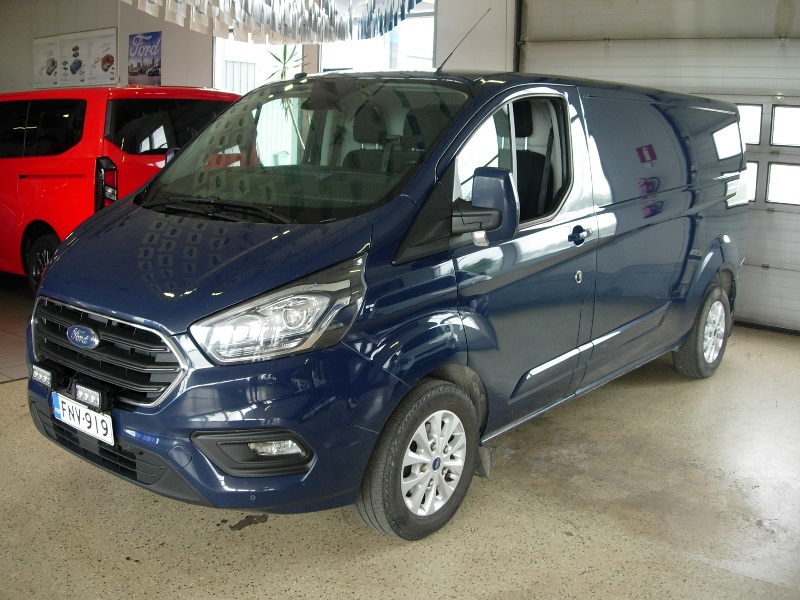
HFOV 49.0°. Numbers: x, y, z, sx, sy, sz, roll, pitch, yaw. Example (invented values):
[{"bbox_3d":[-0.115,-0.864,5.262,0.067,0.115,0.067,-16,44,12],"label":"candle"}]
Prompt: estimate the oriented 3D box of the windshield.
[{"bbox_3d":[-0.524,-0.702,4.128,1.550,0.150,1.050,10,53,38],"label":"windshield"}]

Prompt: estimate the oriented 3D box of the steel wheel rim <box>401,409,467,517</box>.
[{"bbox_3d":[0.089,0.683,3.798,0.170,0.445,0.445,10,15,38],"label":"steel wheel rim"}]

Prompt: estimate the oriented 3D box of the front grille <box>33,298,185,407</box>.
[{"bbox_3d":[-1.209,0.190,3.476,1.070,0.340,0.140,10,15,38],"label":"front grille"}]

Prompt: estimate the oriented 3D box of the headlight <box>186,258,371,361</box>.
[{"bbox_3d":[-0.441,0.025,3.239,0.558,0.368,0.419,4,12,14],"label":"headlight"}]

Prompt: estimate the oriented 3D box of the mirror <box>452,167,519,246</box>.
[{"bbox_3d":[0.348,-0.377,3.644,0.250,0.330,0.190,10,15,38],"label":"mirror"}]

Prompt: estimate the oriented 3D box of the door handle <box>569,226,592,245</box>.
[{"bbox_3d":[0.907,-0.321,4.411,0.065,0.095,0.220,10,15,38],"label":"door handle"}]

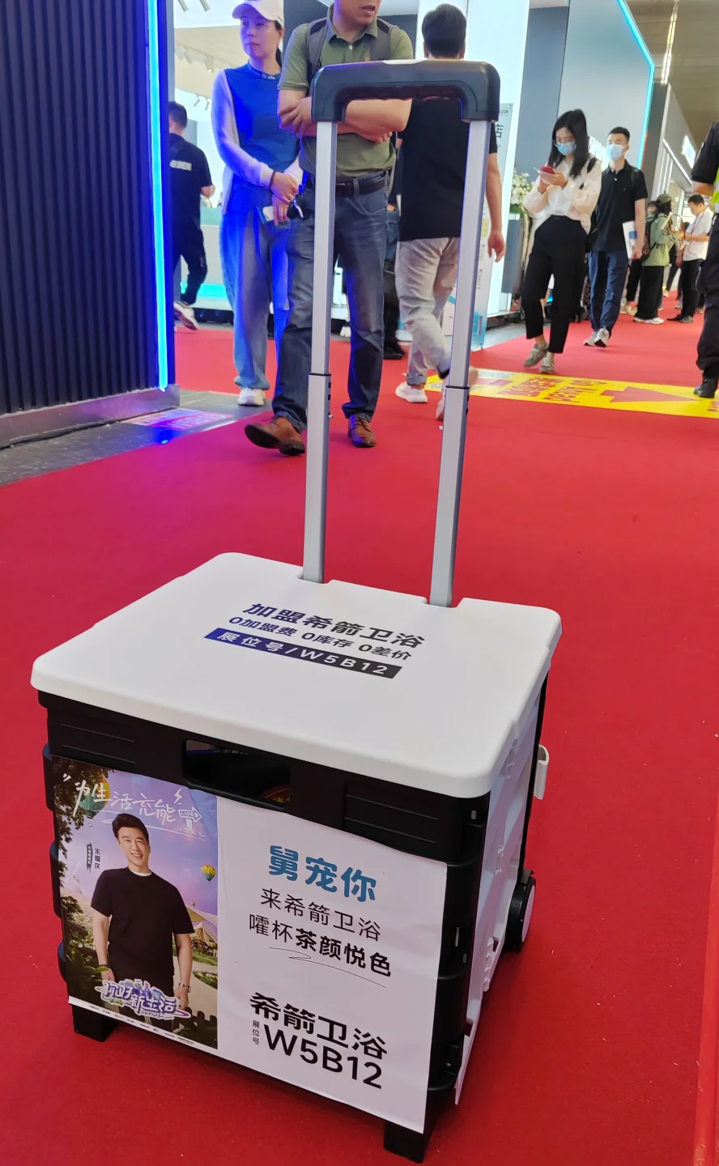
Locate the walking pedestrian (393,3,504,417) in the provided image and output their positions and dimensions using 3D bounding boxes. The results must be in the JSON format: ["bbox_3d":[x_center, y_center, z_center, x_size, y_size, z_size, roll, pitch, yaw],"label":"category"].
[{"bbox_3d":[0.399,-1.691,4.268,0.520,1.730,0.520,-3,21,-16],"label":"walking pedestrian"}]

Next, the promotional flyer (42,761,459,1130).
[{"bbox_3d":[-0.109,0.315,0.796,0.365,0.280,0.010,10,21,19],"label":"promotional flyer"}]

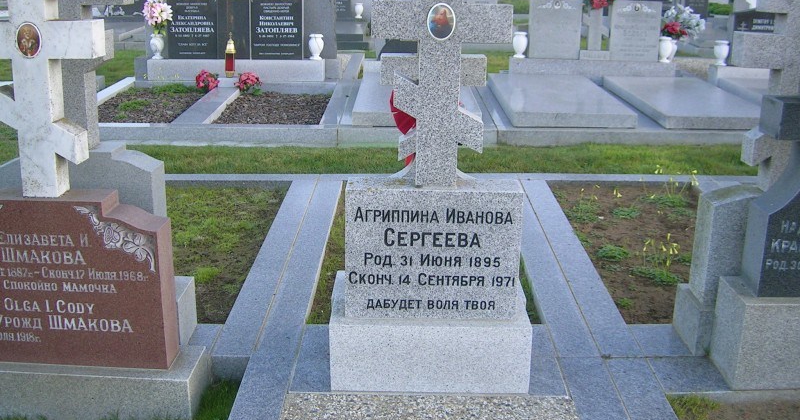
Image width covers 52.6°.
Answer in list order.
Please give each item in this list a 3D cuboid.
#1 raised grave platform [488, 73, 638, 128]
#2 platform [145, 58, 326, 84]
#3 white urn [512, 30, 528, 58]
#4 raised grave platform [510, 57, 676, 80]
[{"bbox_3d":[1.339,-0.975,7.050,0.933,0.100,1.803,0,19,0],"label":"raised grave platform"},{"bbox_3d":[-1.642,-1.448,8.253,1.780,0.220,0.340,0,19,0],"label":"platform"},{"bbox_3d":[1.191,-1.623,7.981,0.145,0.252,0.145,0,19,0],"label":"white urn"},{"bbox_3d":[1.924,-1.433,8.177,1.627,0.204,0.290,1,17,0],"label":"raised grave platform"}]

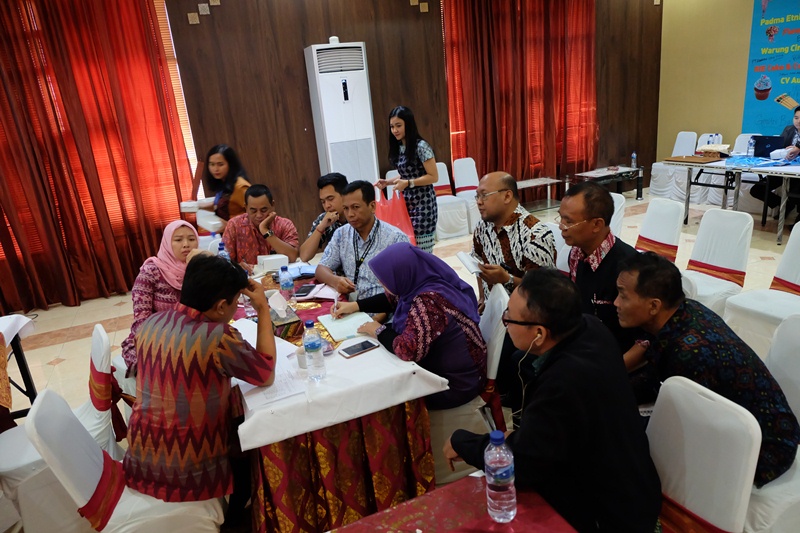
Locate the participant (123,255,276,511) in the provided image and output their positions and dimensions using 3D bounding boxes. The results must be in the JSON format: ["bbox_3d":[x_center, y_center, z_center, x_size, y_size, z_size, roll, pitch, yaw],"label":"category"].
[{"bbox_3d":[-0.680,0.580,2.100,0.520,1.210,0.720,4,20,30],"label":"participant"}]

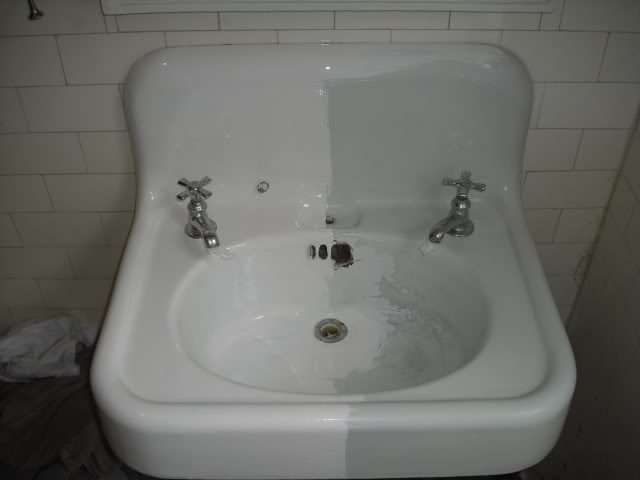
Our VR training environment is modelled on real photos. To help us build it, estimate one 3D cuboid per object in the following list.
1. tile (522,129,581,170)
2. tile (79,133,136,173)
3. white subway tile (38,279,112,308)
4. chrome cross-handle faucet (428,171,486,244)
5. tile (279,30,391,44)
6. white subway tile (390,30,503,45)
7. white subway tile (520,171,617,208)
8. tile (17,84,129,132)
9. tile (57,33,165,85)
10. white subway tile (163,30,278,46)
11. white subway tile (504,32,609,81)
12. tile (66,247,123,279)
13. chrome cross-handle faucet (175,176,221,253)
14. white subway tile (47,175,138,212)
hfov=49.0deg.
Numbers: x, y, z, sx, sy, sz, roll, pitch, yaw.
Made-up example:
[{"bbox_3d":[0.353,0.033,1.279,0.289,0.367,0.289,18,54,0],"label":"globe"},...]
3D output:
[{"bbox_3d":[0.322,-0.141,1.087,0.152,0.076,0.009,0,42,0],"label":"tile"},{"bbox_3d":[-0.285,-0.137,1.076,0.152,0.076,0.010,0,42,0],"label":"tile"},{"bbox_3d":[-0.435,0.096,1.285,0.152,0.076,0.010,0,42,0],"label":"white subway tile"},{"bbox_3d":[0.201,-0.044,1.038,0.060,0.102,0.109,28,49,28],"label":"chrome cross-handle faucet"},{"bbox_3d":[0.020,-0.257,0.973,0.152,0.076,0.010,0,42,0],"label":"tile"},{"bbox_3d":[0.172,-0.257,0.974,0.152,0.076,0.010,0,42,0],"label":"white subway tile"},{"bbox_3d":[0.401,-0.083,1.139,0.147,0.076,0.009,0,42,0],"label":"white subway tile"},{"bbox_3d":[-0.360,-0.195,1.035,0.152,0.076,0.009,0,42,0],"label":"tile"},{"bbox_3d":[-0.285,-0.254,0.983,0.152,0.076,0.009,0,42,0],"label":"tile"},{"bbox_3d":[-0.134,-0.257,0.981,0.152,0.076,0.009,0,42,0],"label":"white subway tile"},{"bbox_3d":[0.321,-0.255,0.975,0.152,0.076,0.010,0,42,0],"label":"white subway tile"},{"bbox_3d":[-0.361,0.038,1.233,0.152,0.076,0.010,0,42,0],"label":"tile"},{"bbox_3d":[-0.177,-0.041,1.050,0.055,0.089,0.089,-18,45,-19],"label":"chrome cross-handle faucet"},{"bbox_3d":[-0.360,-0.078,1.128,0.152,0.076,0.010,0,42,0],"label":"white subway tile"}]

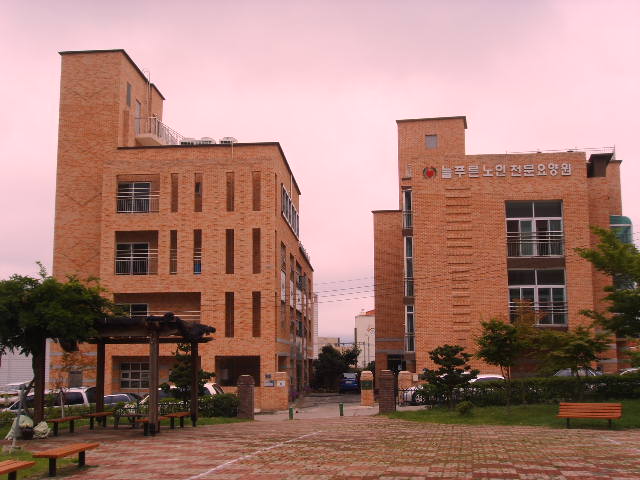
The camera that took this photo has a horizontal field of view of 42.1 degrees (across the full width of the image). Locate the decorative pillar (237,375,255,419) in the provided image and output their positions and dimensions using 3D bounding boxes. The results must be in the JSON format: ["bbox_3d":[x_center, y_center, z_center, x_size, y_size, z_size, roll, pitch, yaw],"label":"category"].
[{"bbox_3d":[-2.812,5.954,31.523,0.600,1.620,0.600,-1,-9,4],"label":"decorative pillar"}]

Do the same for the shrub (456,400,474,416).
[{"bbox_3d":[5.045,5.820,29.060,0.640,0.580,0.620,-1,-9,4],"label":"shrub"}]

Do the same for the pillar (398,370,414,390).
[{"bbox_3d":[3.810,6.588,37.064,0.610,1.470,0.610,-1,-9,4],"label":"pillar"}]

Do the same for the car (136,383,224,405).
[{"bbox_3d":[-6.223,6.848,34.458,4.400,1.530,1.720,-4,-9,3],"label":"car"}]

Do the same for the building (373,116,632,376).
[{"bbox_3d":[9.612,1.710,47.246,13.400,14.100,14.000,-1,-9,4],"label":"building"}]

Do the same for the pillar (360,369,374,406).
[{"bbox_3d":[2.101,6.604,36.965,0.590,1.530,0.590,-1,-9,4],"label":"pillar"}]

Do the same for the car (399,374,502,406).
[{"bbox_3d":[6.198,7.007,39.071,4.600,1.450,1.780,-1,-9,4],"label":"car"}]

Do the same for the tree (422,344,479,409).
[{"bbox_3d":[4.943,5.183,31.519,2.150,2.430,2.050,-1,-9,4],"label":"tree"}]

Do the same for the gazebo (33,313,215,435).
[{"bbox_3d":[-5.533,3.894,24.097,4.000,3.120,3.600,-2,-9,10],"label":"gazebo"}]

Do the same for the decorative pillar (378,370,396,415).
[{"bbox_3d":[2.496,5.668,31.010,0.580,1.580,0.580,-1,-9,4],"label":"decorative pillar"}]

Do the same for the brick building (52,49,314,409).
[{"bbox_3d":[-7.420,0.958,56.863,12.050,19.200,25.500,-1,-9,4],"label":"brick building"}]

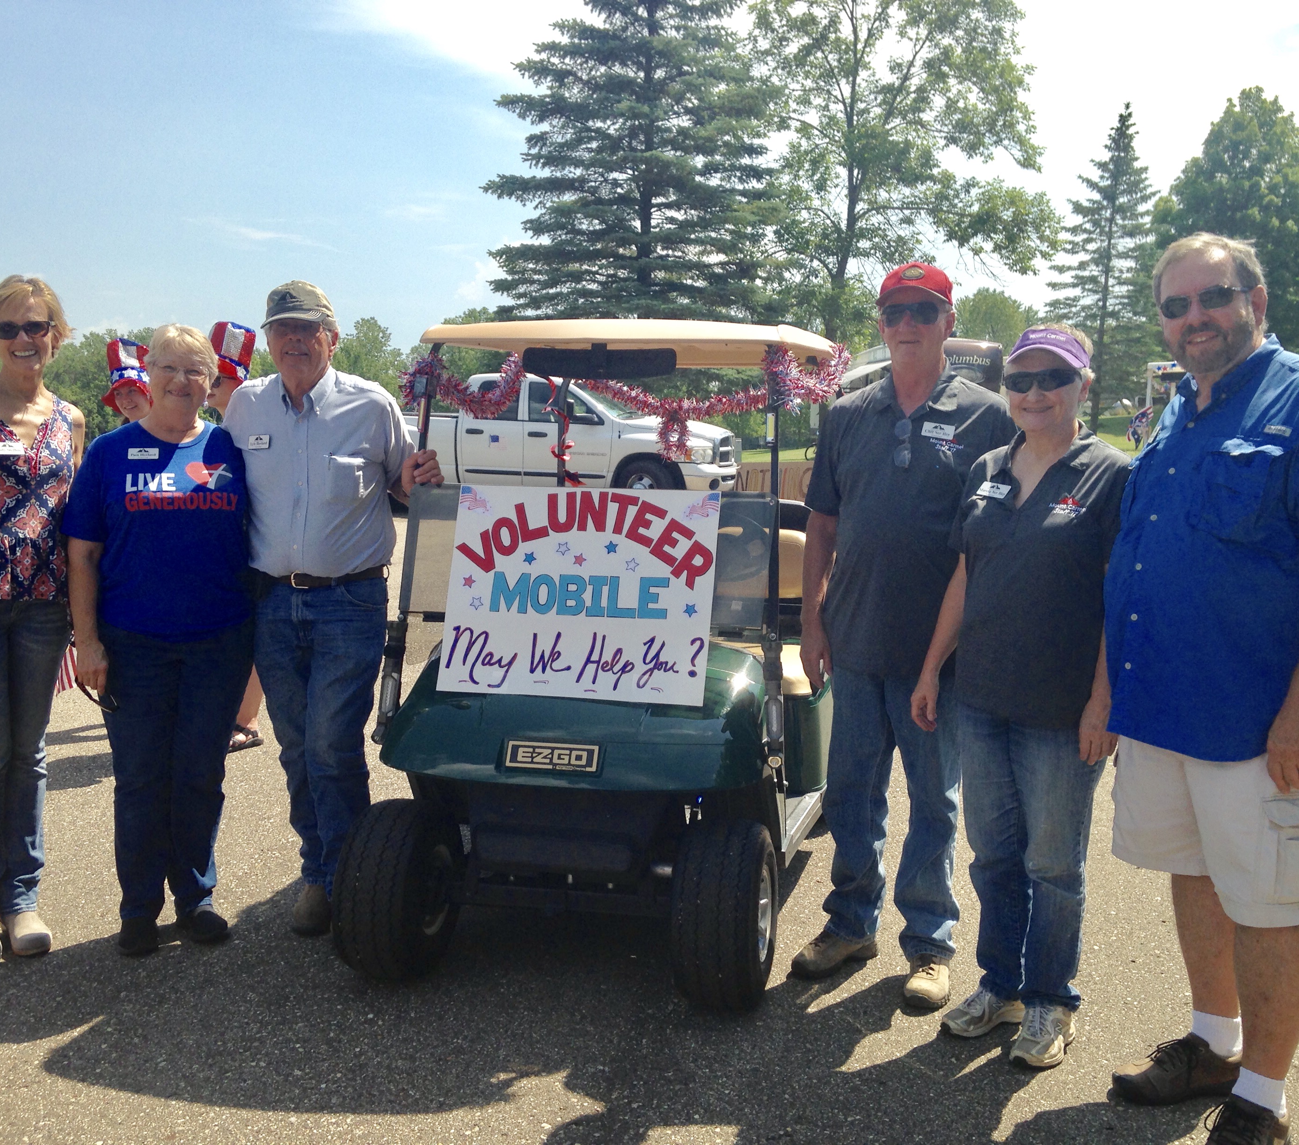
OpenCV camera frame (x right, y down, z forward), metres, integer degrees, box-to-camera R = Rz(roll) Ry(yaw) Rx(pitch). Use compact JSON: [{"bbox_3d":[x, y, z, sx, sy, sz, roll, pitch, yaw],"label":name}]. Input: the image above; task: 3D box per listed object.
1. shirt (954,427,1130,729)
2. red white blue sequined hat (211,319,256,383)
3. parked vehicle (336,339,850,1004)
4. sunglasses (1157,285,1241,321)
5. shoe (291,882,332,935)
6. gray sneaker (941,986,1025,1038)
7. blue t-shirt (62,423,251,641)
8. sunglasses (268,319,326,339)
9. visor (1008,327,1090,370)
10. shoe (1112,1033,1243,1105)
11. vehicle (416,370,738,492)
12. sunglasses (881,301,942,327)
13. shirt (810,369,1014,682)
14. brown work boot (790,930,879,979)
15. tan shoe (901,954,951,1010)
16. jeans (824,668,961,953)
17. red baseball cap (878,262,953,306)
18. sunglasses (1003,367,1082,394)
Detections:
[{"bbox_3d":[0.878,0.007,3.260,0.430,0.650,0.280,5,7,31],"label":"shirt"},{"bbox_3d":[-1.708,-0.887,5.930,0.230,0.270,0.260,20,8,43],"label":"red white blue sequined hat"},{"bbox_3d":[-0.041,0.093,4.427,1.190,1.740,2.380,2,6,12],"label":"parked vehicle"},{"bbox_3d":[1.087,-0.527,2.800,0.148,0.046,0.150,-1,9,45],"label":"sunglasses"},{"bbox_3d":[-0.925,0.905,4.074,0.110,0.130,0.300,0,6,-6],"label":"shoe"},{"bbox_3d":[0.836,1.038,3.527,0.260,0.105,0.100,-4,9,-37],"label":"gray sneaker"},{"bbox_3d":[-1.275,-0.107,3.800,0.530,0.600,0.320,0,7,-14],"label":"blue t-shirt"},{"bbox_3d":[-0.914,-0.635,3.800,0.145,0.045,0.150,2,7,4],"label":"sunglasses"},{"bbox_3d":[0.861,-0.482,3.140,0.168,0.090,0.235,5,7,25],"label":"visor"},{"bbox_3d":[1.178,1.078,3.208,0.305,0.120,0.115,-1,7,-17],"label":"shoe"},{"bbox_3d":[-1.633,-1.996,21.372,5.900,1.950,2.040,4,7,19],"label":"vehicle"},{"bbox_3d":[0.647,-0.630,3.550,0.150,0.054,0.150,4,7,18],"label":"sunglasses"},{"bbox_3d":[0.651,-0.123,3.620,0.550,0.760,0.310,4,6,18],"label":"shirt"},{"bbox_3d":[0.509,0.975,3.876,0.285,0.125,0.110,-4,8,-40],"label":"brown work boot"},{"bbox_3d":[0.714,0.992,3.727,0.110,0.130,0.300,2,6,13],"label":"tan shoe"},{"bbox_3d":[0.619,0.545,3.734,0.380,0.950,0.320,3,7,14],"label":"jeans"},{"bbox_3d":[0.644,-0.696,3.530,0.185,0.130,0.260,4,6,18],"label":"red baseball cap"},{"bbox_3d":[0.875,-0.423,3.220,0.152,0.048,0.150,1,8,33],"label":"sunglasses"}]

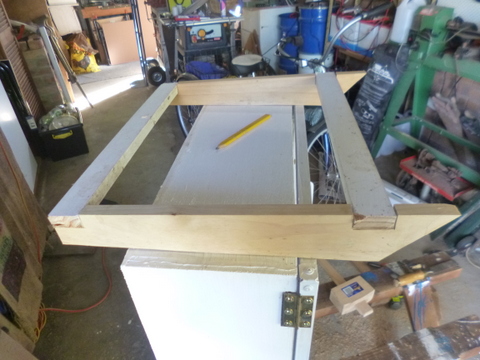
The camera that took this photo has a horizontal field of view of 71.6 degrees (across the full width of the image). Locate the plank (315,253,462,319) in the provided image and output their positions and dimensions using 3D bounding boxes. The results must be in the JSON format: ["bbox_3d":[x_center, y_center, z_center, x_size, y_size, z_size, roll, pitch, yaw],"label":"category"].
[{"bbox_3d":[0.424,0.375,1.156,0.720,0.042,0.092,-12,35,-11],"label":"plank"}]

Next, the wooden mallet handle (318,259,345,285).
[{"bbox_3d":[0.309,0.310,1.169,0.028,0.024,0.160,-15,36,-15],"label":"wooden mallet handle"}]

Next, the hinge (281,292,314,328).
[{"bbox_3d":[0.068,0.157,0.390,0.036,0.065,0.008,1,35,7],"label":"hinge"}]

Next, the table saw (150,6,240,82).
[{"bbox_3d":[-0.523,-1.866,4.753,0.920,0.820,0.720,-8,35,-6],"label":"table saw"}]

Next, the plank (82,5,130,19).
[{"bbox_3d":[-2.148,-2.797,5.516,0.850,0.120,0.040,-15,36,-14],"label":"plank"}]

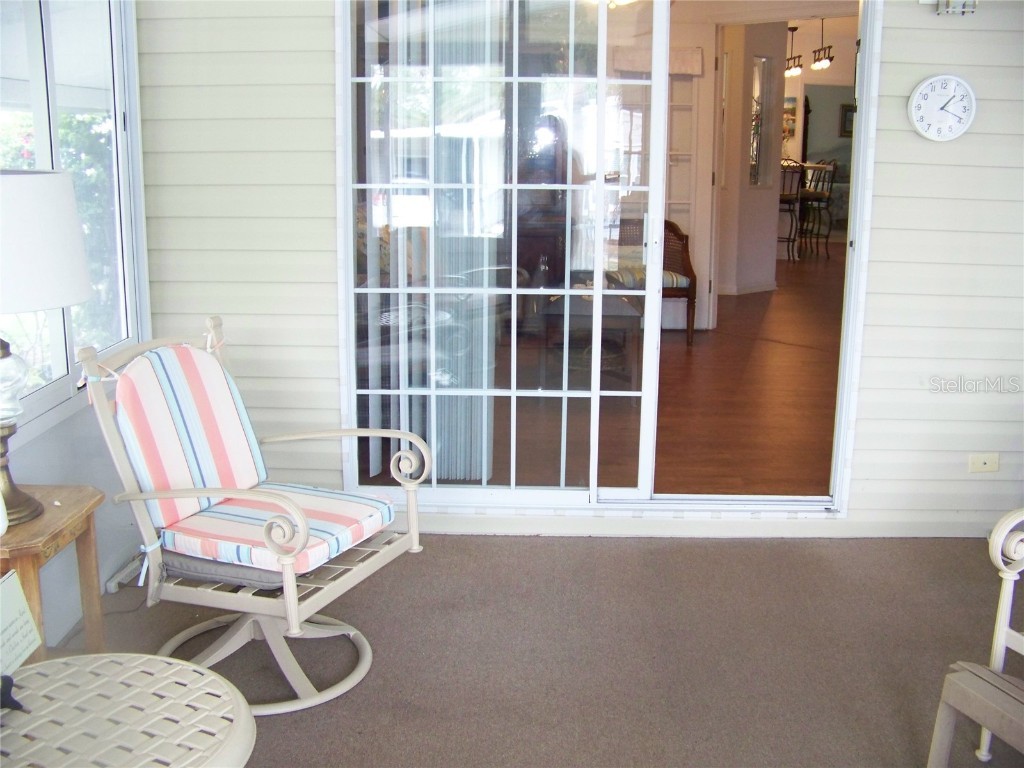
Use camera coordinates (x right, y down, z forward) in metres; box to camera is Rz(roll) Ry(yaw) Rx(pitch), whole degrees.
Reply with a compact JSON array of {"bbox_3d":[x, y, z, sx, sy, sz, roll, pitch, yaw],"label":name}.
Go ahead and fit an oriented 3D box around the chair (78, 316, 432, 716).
[{"bbox_3d":[-0.661,0.328,2.798,0.720,0.930,0.660,6,14,23],"label":"chair"}]

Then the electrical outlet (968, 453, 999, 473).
[{"bbox_3d":[1.691,0.283,3.814,0.115,0.071,0.008,1,13,1],"label":"electrical outlet"}]

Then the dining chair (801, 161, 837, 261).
[{"bbox_3d":[3.630,-2.102,12.796,0.470,1.160,0.450,1,13,1],"label":"dining chair"}]

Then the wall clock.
[{"bbox_3d":[1.437,-0.923,3.558,0.230,0.230,0.040,1,13,1],"label":"wall clock"}]

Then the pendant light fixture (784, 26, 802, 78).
[{"bbox_3d":[3.460,-4.082,13.112,0.150,0.610,0.750,1,13,1],"label":"pendant light fixture"}]

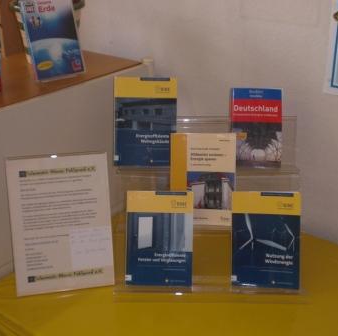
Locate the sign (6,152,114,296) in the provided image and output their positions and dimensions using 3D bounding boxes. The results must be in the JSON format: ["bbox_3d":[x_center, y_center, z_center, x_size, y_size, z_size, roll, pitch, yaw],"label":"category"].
[{"bbox_3d":[-0.229,0.121,1.331,0.212,0.300,0.010,-5,12,-12],"label":"sign"}]

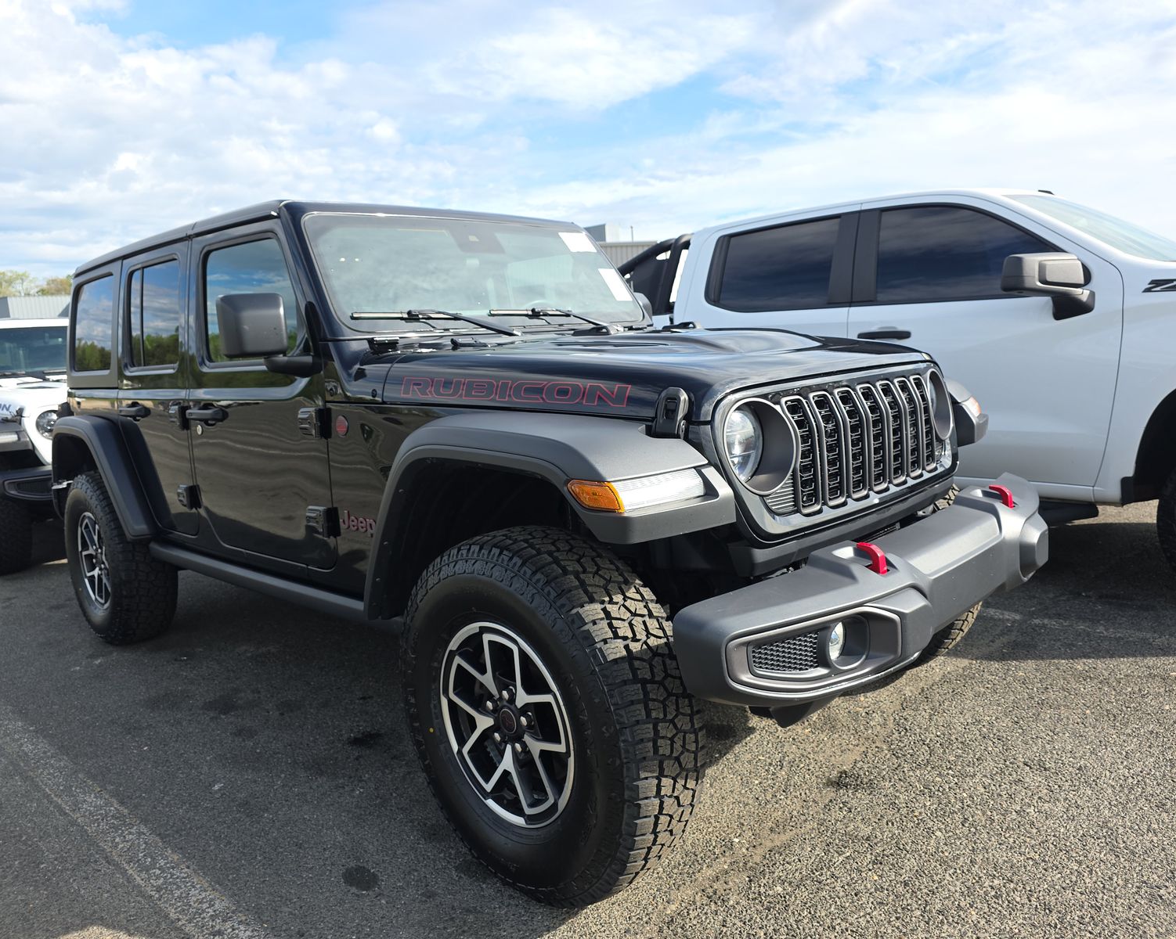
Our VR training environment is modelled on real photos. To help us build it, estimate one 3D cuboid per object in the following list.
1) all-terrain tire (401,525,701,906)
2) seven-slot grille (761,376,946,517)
[{"bbox_3d":[-0.120,0.560,1.974,0.280,0.825,0.830,-11,11,-44],"label":"all-terrain tire"},{"bbox_3d":[0.717,-0.081,2.157,0.090,0.295,0.840,-5,5,45],"label":"seven-slot grille"}]

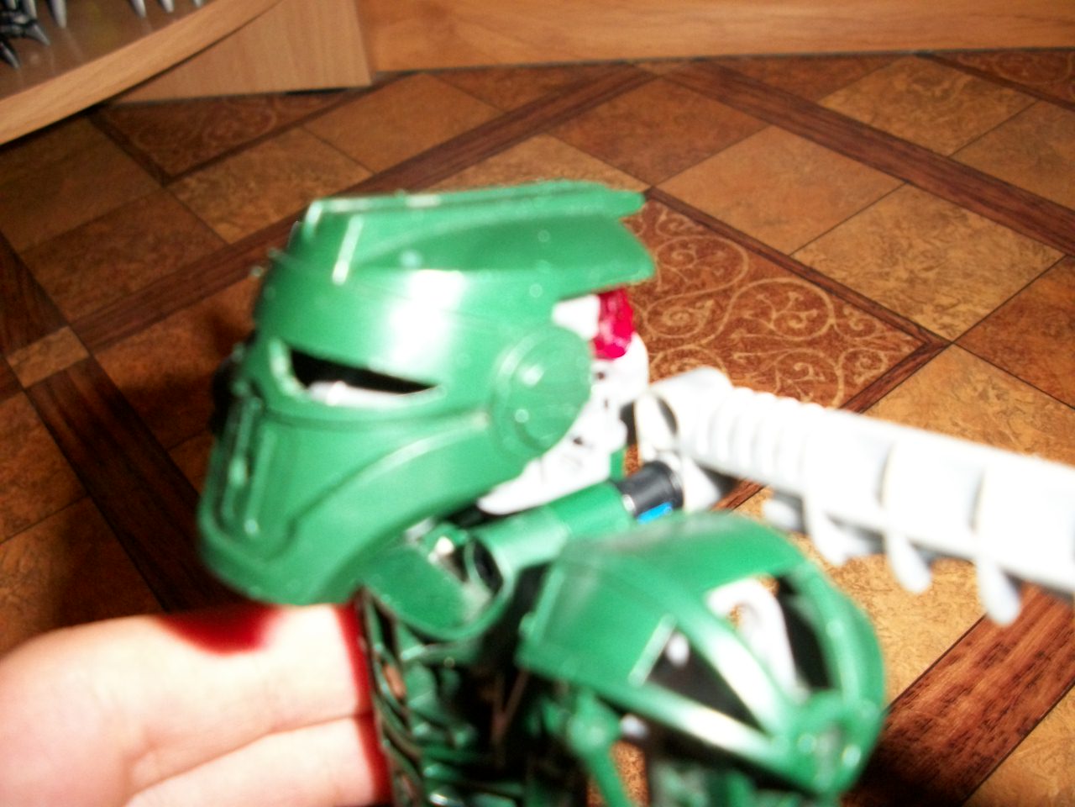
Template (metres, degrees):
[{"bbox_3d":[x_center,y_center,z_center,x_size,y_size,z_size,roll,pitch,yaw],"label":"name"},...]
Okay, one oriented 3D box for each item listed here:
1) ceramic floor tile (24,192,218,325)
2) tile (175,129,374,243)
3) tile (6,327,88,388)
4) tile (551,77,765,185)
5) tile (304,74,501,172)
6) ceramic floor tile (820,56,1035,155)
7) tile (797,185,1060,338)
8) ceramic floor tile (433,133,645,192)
[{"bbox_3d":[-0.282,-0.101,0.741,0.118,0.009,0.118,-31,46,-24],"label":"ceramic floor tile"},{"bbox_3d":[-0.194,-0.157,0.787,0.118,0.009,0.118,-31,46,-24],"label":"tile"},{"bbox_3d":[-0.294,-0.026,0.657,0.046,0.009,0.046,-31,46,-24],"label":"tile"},{"bbox_3d":[0.086,-0.193,0.776,0.118,0.009,0.118,-31,46,-24],"label":"tile"},{"bbox_3d":[-0.104,-0.213,0.834,0.118,0.009,0.118,-31,46,-24],"label":"tile"},{"bbox_3d":[0.278,-0.210,0.772,0.118,0.009,0.118,-31,46,-24],"label":"ceramic floor tile"},{"bbox_3d":[0.225,-0.082,0.627,0.118,0.009,0.118,-31,46,-24],"label":"tile"},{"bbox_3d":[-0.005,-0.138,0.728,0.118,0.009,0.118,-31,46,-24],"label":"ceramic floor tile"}]

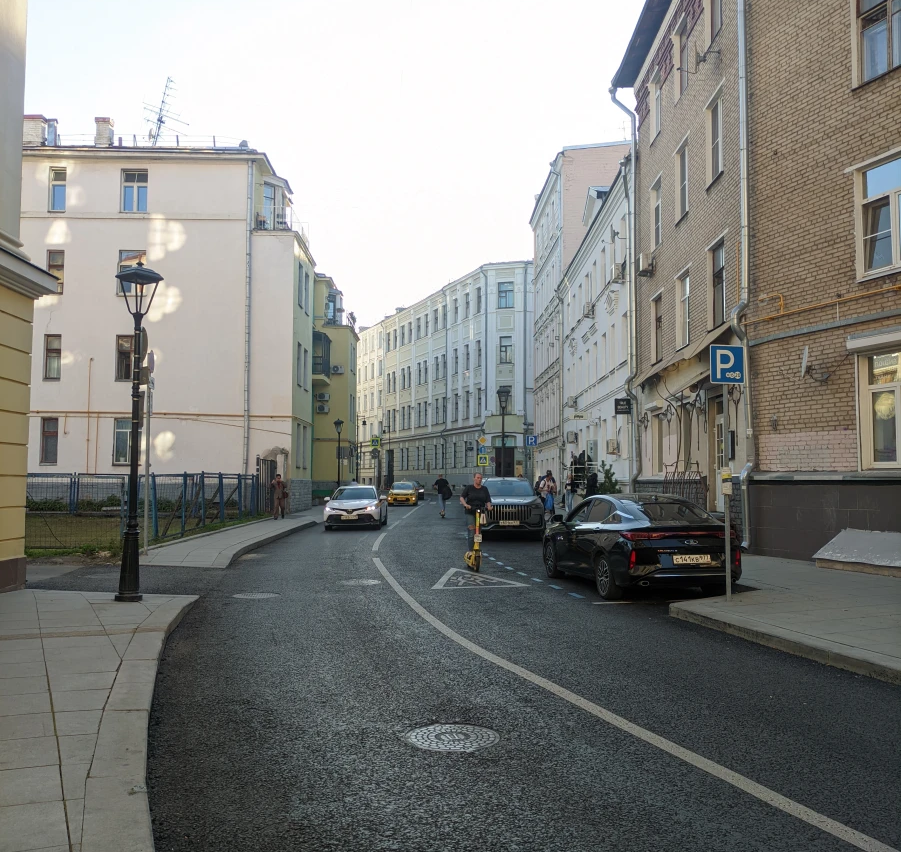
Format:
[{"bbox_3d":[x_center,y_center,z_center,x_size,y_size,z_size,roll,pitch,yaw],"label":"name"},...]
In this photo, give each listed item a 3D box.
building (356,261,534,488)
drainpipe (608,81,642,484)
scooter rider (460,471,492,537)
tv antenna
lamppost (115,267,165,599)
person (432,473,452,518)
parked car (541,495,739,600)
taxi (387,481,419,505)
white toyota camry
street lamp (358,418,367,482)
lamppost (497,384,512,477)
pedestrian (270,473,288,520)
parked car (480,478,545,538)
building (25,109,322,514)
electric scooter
[{"bbox_3d":[3.490,-3.104,90.020,12.000,20.190,34.000,2,-4,-21],"label":"building"},{"bbox_3d":[5.519,-3.849,27.829,0.900,14.100,0.200,0,-3,0],"label":"drainpipe"},{"bbox_3d":[0.472,1.669,15.829,0.580,1.610,0.450,1,-3,-7],"label":"scooter rider"},{"bbox_3d":[-13.313,-14.618,40.425,1.700,3.140,1.400,3,-4,-37],"label":"tv antenna"},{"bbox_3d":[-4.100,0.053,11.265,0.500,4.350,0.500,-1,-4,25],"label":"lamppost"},{"bbox_3d":[-0.324,2.874,36.093,0.680,1.700,0.480,0,-3,-1],"label":"person"},{"bbox_3d":[2.972,1.916,14.493,1.850,1.490,4.760,1,-3,-10],"label":"parked car"},{"bbox_3d":[-2.880,4.165,53.146,1.750,1.480,4.350,0,-3,1],"label":"taxi"},{"bbox_3d":[-3.207,2.803,30.097,1.860,1.450,4.860,0,-3,-1],"label":"white toyota camry"},{"bbox_3d":[-5.823,2.121,56.972,0.680,5.770,0.300,0,-3,0],"label":"street lamp"},{"bbox_3d":[1.882,1.017,30.493,0.500,4.900,0.500,0,-3,0],"label":"lamppost"},{"bbox_3d":[-6.362,2.641,32.199,0.620,1.690,0.420,1,-3,-5],"label":"pedestrian"},{"bbox_3d":[1.648,2.347,25.456,1.930,1.710,4.750,0,-3,1],"label":"parked car"},{"bbox_3d":[-13.471,-4.630,41.310,13.000,17.380,8.000,0,-3,-3],"label":"building"},{"bbox_3d":[0.425,2.035,15.757,0.470,1.170,1.120,1,-3,-9],"label":"electric scooter"}]

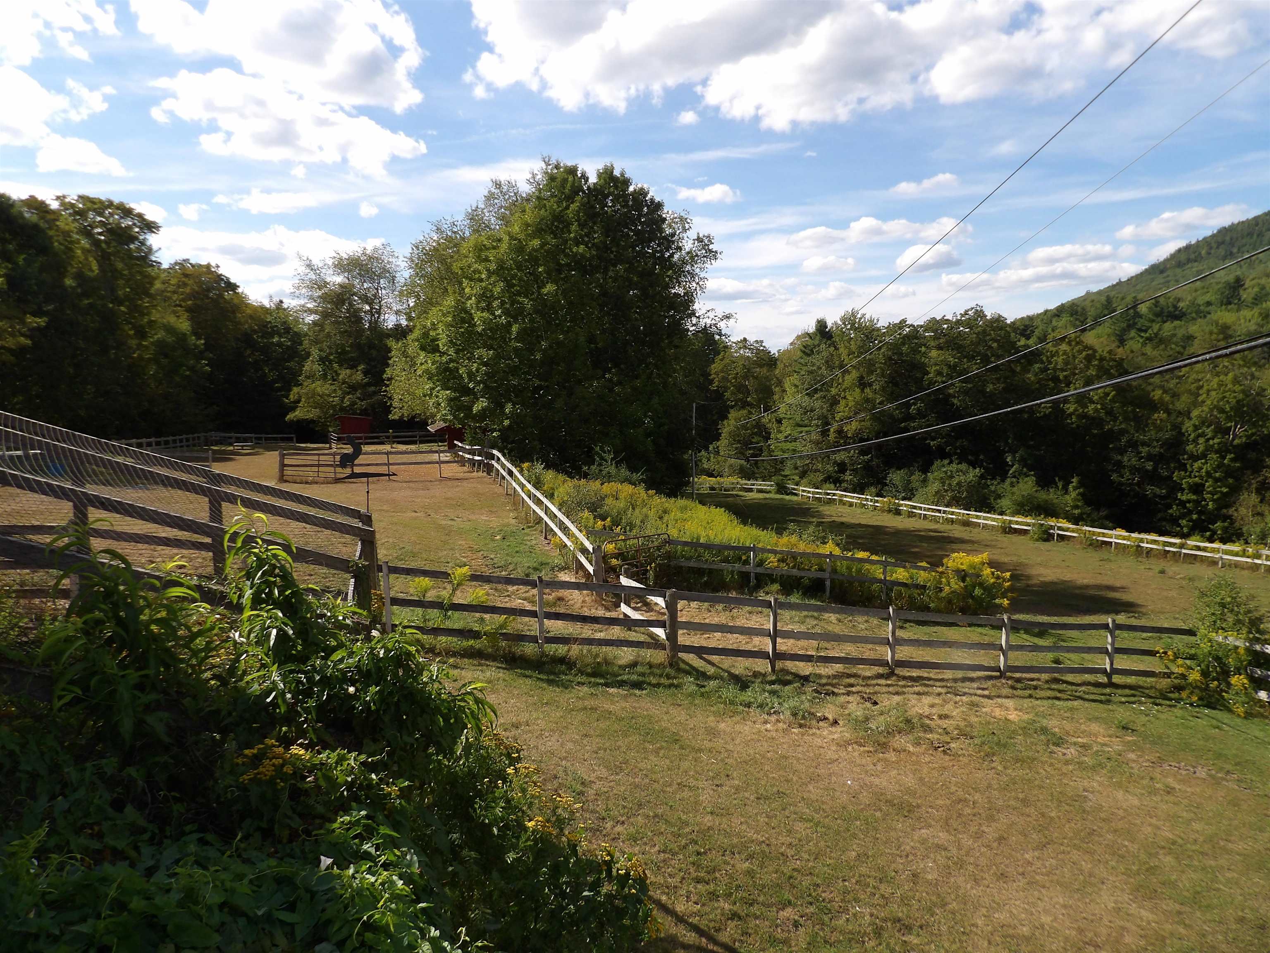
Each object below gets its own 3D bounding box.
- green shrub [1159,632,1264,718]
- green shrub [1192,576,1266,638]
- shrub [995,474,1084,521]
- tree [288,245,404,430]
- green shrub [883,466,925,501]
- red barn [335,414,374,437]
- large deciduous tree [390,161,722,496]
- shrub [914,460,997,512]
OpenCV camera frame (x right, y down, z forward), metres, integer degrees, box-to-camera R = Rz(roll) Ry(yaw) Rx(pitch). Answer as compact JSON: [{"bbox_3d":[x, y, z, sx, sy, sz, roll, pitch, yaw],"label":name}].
[{"bbox_3d":[11.970,4.124,18.300,2.100,1.750,1.600,0,4,0],"label":"green shrub"},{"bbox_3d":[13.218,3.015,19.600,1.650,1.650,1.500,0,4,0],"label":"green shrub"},{"bbox_3d":[30.763,1.850,67.000,6.700,3.900,5.000,0,4,0],"label":"shrub"},{"bbox_3d":[-29.182,-13.588,89.000,12.000,19.500,11.000,0,4,0],"label":"tree"},{"bbox_3d":[25.391,0.888,83.000,4.200,3.600,3.600,0,4,0],"label":"green shrub"},{"bbox_3d":[-26.148,-4.389,82.000,3.300,2.800,3.800,-1,4,-15],"label":"red barn"},{"bbox_3d":[-4.718,-8.928,53.000,19.500,19.800,17.500,0,4,0],"label":"large deciduous tree"},{"bbox_3d":[27.435,1.021,75.500,7.100,4.800,5.800,0,4,0],"label":"shrub"}]

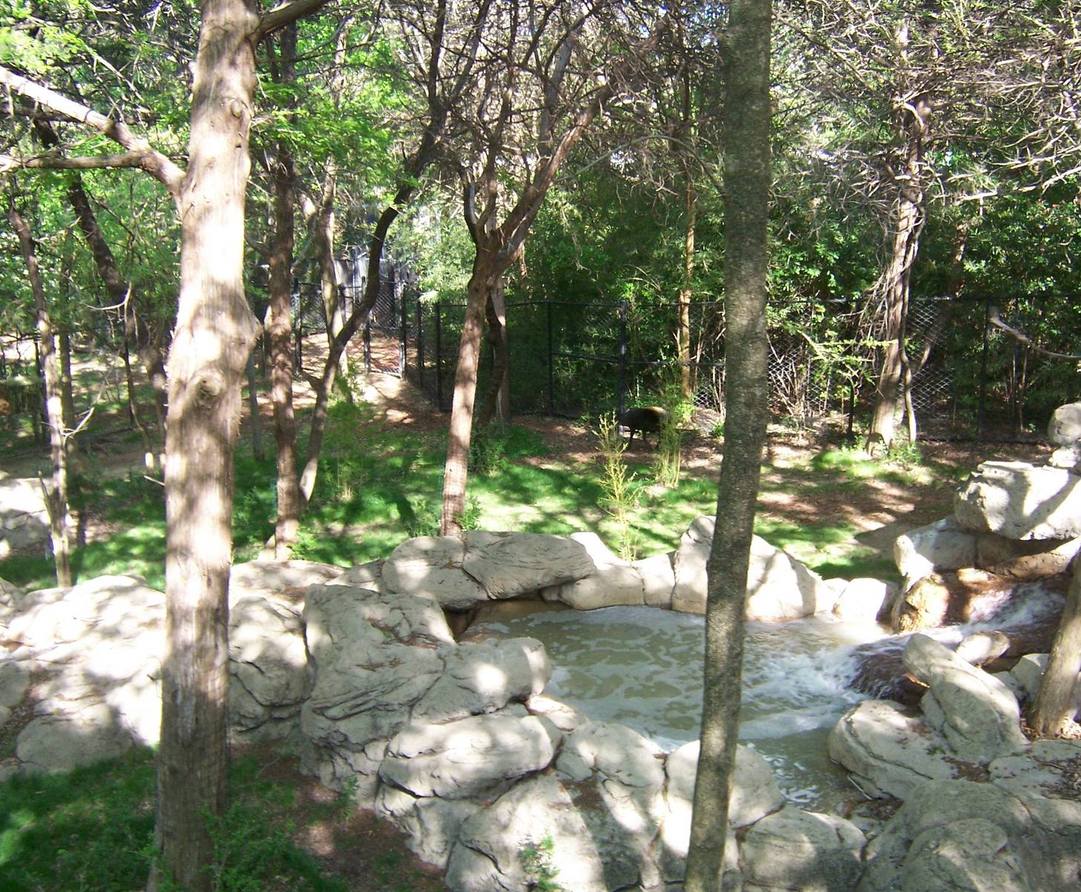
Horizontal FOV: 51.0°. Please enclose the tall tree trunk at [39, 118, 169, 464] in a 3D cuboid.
[{"bbox_3d":[-5.403,-1.863,14.043,1.418,4.254,0.630,0,8,0],"label":"tall tree trunk"}]

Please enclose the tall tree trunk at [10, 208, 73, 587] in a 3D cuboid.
[{"bbox_3d":[-3.682,-0.341,8.359,0.410,2.882,0.315,0,8,0],"label":"tall tree trunk"}]

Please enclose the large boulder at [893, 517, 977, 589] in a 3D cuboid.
[{"bbox_3d":[3.215,0.882,9.240,0.598,0.504,0.683,0,8,0],"label":"large boulder"}]

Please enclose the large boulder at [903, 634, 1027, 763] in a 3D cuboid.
[{"bbox_3d":[2.455,1.466,6.562,0.546,0.504,0.735,-2,9,-15],"label":"large boulder"}]

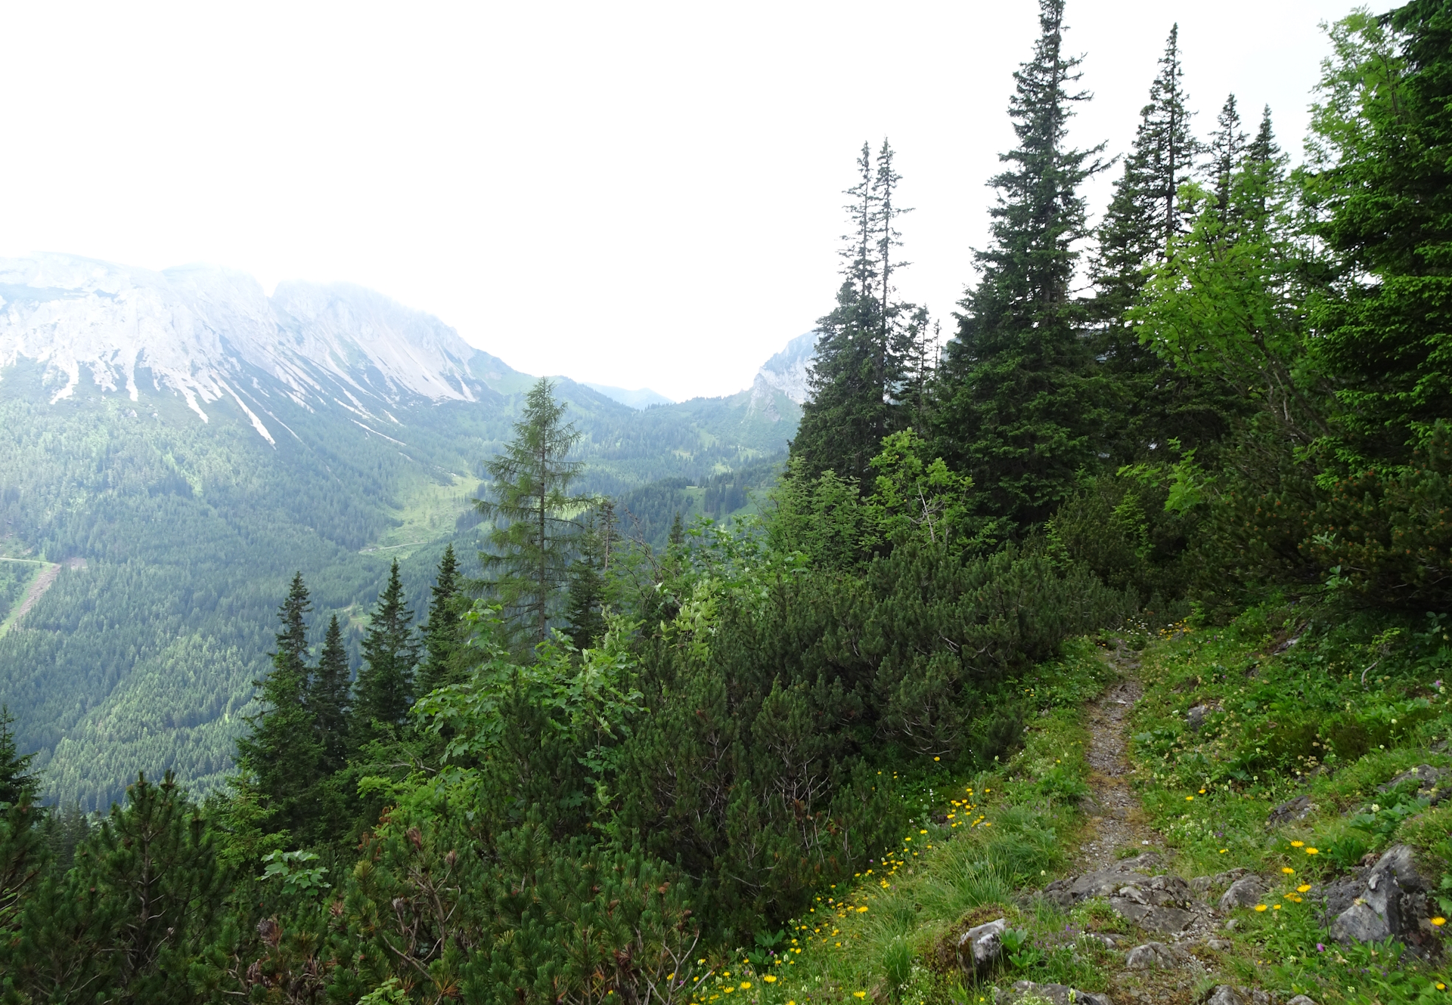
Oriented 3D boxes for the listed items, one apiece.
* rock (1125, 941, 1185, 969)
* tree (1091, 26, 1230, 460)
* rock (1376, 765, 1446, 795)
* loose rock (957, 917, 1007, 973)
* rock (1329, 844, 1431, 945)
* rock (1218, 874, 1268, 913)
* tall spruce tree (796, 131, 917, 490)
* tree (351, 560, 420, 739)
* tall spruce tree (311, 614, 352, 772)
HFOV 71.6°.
[{"bbox_3d":[1.300,1.355,3.045,0.170,0.075,0.110,2,4,24],"label":"rock"},{"bbox_3d":[10.016,-5.585,23.000,3.600,10.800,3.600,2,4,23],"label":"tree"},{"bbox_3d":[2.991,1.211,4.400,0.250,0.110,0.220,3,3,35],"label":"rock"},{"bbox_3d":[0.826,1.429,3.250,0.150,0.155,0.150,1,3,15],"label":"loose rock"},{"bbox_3d":[2.141,1.273,3.300,0.290,0.290,0.280,2,3,34],"label":"rock"},{"bbox_3d":[1.765,1.323,3.439,0.150,0.110,0.120,3,4,28],"label":"rock"},{"bbox_3d":[3.707,-4.874,28.000,3.800,10.600,3.800,1,3,7],"label":"tall spruce tree"},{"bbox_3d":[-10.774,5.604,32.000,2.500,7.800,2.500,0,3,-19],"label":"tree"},{"bbox_3d":[-12.530,6.689,32.000,1.600,6.400,1.600,-1,4,-22],"label":"tall spruce tree"}]

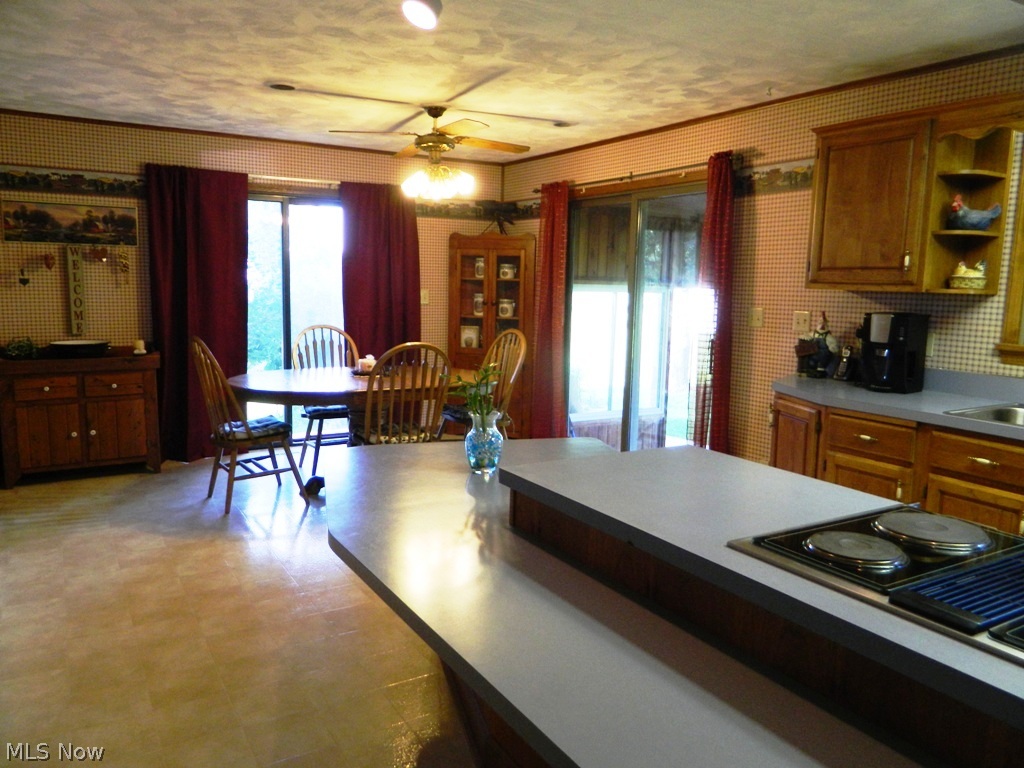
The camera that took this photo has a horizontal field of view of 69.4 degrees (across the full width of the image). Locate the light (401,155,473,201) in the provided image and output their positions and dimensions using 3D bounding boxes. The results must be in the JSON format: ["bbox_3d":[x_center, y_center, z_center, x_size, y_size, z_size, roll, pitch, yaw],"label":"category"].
[{"bbox_3d":[-0.488,-1.301,4.670,0.440,0.270,0.440,1,8,0],"label":"light"}]

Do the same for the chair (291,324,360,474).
[{"bbox_3d":[-1.266,0.114,5.329,0.530,1.055,0.585,-4,10,-32],"label":"chair"}]

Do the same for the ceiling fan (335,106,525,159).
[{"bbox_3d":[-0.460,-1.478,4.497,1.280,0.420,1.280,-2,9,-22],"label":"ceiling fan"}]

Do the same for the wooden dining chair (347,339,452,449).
[{"bbox_3d":[-0.667,0.253,4.441,0.530,1.055,0.585,-4,10,-30],"label":"wooden dining chair"}]

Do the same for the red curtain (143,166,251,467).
[{"bbox_3d":[-2.308,-0.497,5.562,0.690,2.170,0.130,-4,10,-32],"label":"red curtain"}]

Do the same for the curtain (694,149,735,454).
[{"bbox_3d":[1.280,-0.330,4.690,0.110,2.170,0.290,-4,10,-32],"label":"curtain"}]

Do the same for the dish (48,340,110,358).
[{"bbox_3d":[-2.970,-0.242,5.077,0.410,0.075,0.410,-4,10,-32],"label":"dish"}]

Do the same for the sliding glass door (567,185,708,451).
[{"bbox_3d":[0.917,-0.371,5.444,0.100,2.050,1.780,-4,10,-32],"label":"sliding glass door"}]

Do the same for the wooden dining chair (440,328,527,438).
[{"bbox_3d":[-0.218,0.137,5.295,0.585,1.055,0.530,-4,10,-32],"label":"wooden dining chair"}]

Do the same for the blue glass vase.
[{"bbox_3d":[-0.097,0.203,2.580,0.130,0.208,0.130,1,8,0],"label":"blue glass vase"}]

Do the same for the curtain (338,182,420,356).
[{"bbox_3d":[-1.123,-0.599,6.323,0.740,2.170,0.120,-4,10,-32],"label":"curtain"}]

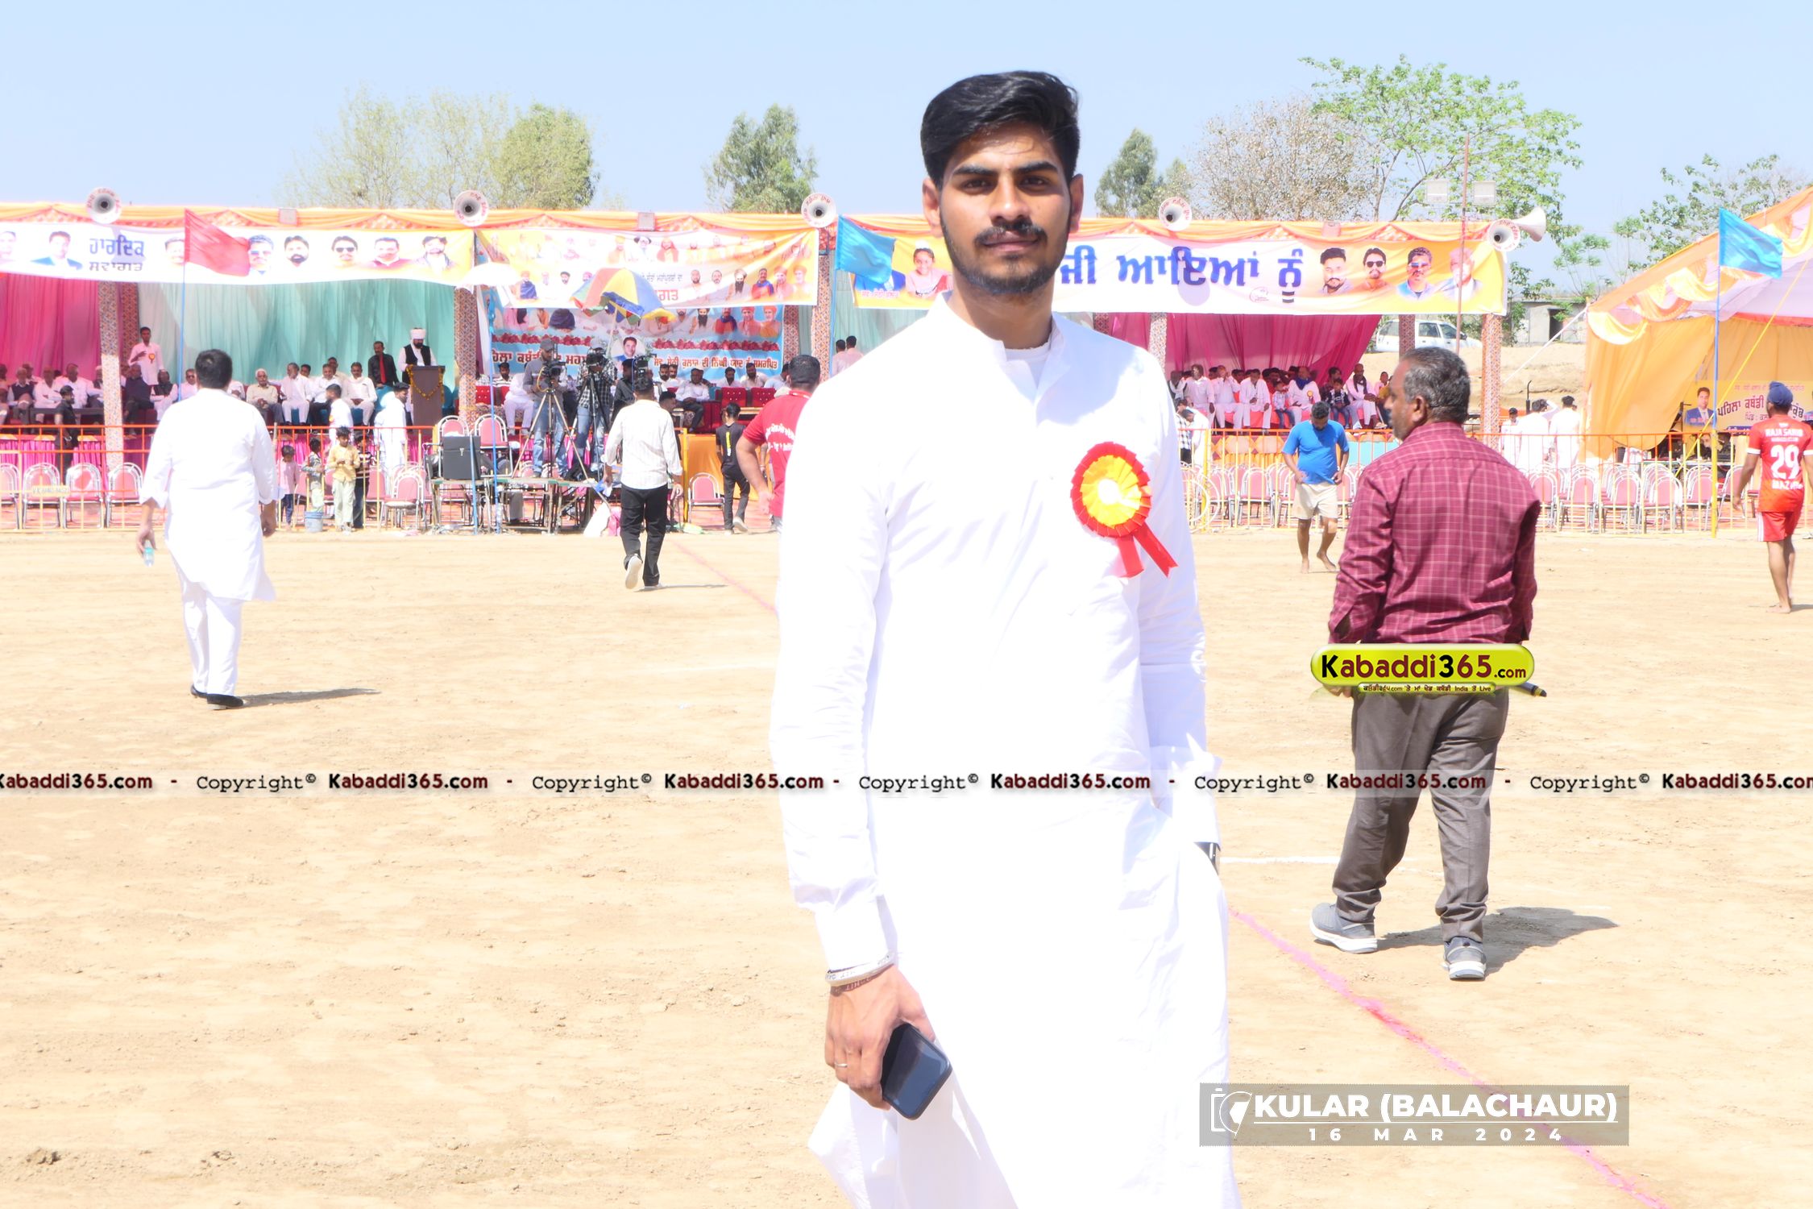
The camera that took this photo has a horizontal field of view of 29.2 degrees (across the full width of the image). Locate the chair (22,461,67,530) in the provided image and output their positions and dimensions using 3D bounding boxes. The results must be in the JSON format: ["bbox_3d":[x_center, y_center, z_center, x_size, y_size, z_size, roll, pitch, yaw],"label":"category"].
[{"bbox_3d":[-11.081,-1.391,44.600,0.500,0.850,0.500,0,3,-10],"label":"chair"}]

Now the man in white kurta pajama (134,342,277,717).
[{"bbox_3d":[-3.483,-0.382,17.350,0.700,1.760,0.430,0,3,-4],"label":"man in white kurta pajama"}]

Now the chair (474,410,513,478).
[{"bbox_3d":[-5.441,-2.083,45.600,0.470,0.860,0.520,0,3,-8],"label":"chair"}]

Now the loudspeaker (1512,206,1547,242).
[{"bbox_3d":[8.785,-5.387,49.200,0.520,0.490,0.480,0,3,-14],"label":"loudspeaker"}]

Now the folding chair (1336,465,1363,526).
[{"bbox_3d":[6.152,-1.509,49.000,0.470,0.860,0.520,1,3,9],"label":"folding chair"}]

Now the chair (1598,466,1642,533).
[{"bbox_3d":[9.498,-1.332,46.000,0.460,0.860,0.520,1,3,18],"label":"chair"}]

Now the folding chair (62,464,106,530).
[{"bbox_3d":[-10.554,-1.391,44.600,0.500,0.850,0.500,0,3,-10],"label":"folding chair"}]

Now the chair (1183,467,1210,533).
[{"bbox_3d":[3.974,-1.468,48.500,0.470,0.860,0.520,1,3,5],"label":"chair"}]

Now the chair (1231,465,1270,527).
[{"bbox_3d":[4.894,-1.496,48.800,0.470,0.860,0.520,1,3,7],"label":"chair"}]

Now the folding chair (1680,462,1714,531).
[{"bbox_3d":[10.569,-1.365,46.300,0.460,0.860,0.520,1,3,19],"label":"folding chair"}]

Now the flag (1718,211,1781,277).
[{"bbox_3d":[11.249,-4.815,46.300,0.860,0.900,0.200,0,3,0],"label":"flag"}]

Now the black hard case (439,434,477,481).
[{"bbox_3d":[-5.458,-1.803,42.300,0.450,0.530,0.320,0,3,-3],"label":"black hard case"}]

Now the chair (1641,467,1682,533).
[{"bbox_3d":[10.023,-1.326,46.000,0.460,0.860,0.520,1,3,19],"label":"chair"}]

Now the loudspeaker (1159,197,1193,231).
[{"bbox_3d":[3.784,-5.498,48.900,0.460,0.460,0.440,0,-2,-6],"label":"loudspeaker"}]

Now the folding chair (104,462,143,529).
[{"bbox_3d":[-10.499,-1.459,46.700,0.490,0.880,0.520,0,3,-7],"label":"folding chair"}]

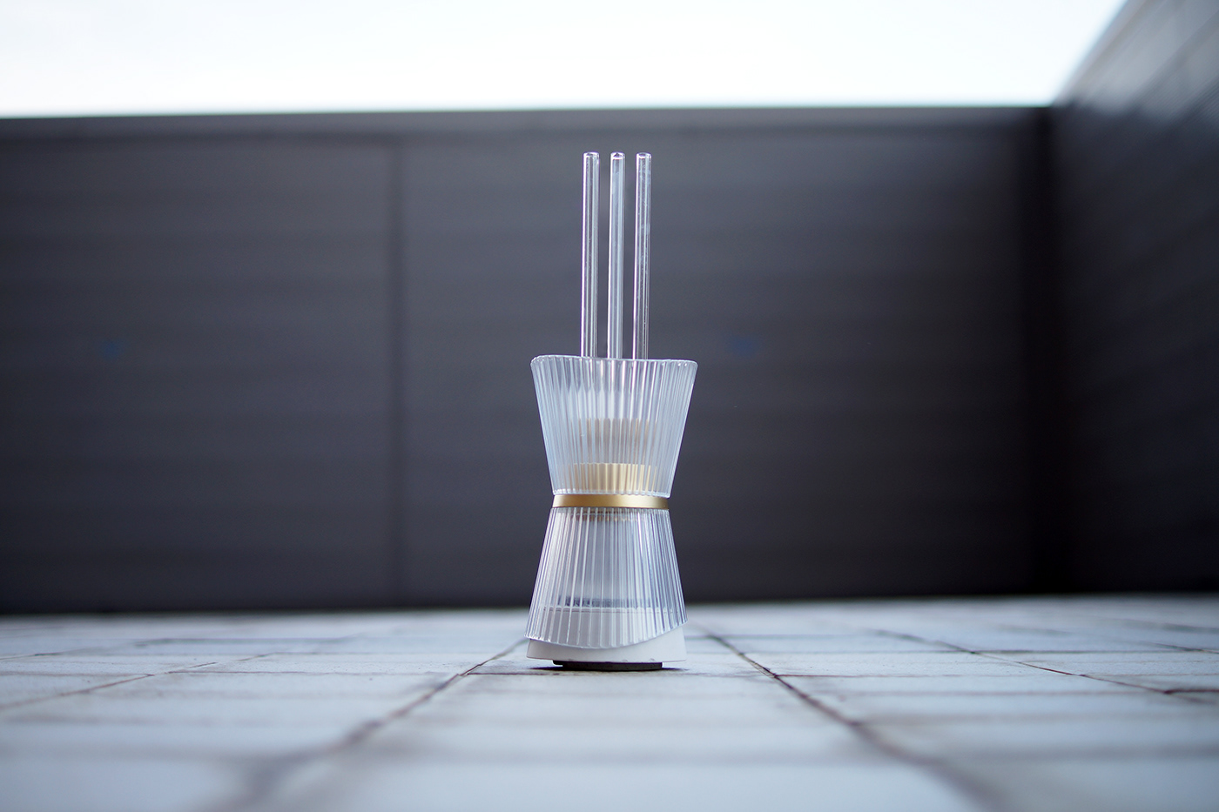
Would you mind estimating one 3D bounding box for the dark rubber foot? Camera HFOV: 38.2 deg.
[{"bbox_3d":[-0.001,0.136,0.925,0.057,0.005,0.057,0,-6,0],"label":"dark rubber foot"}]

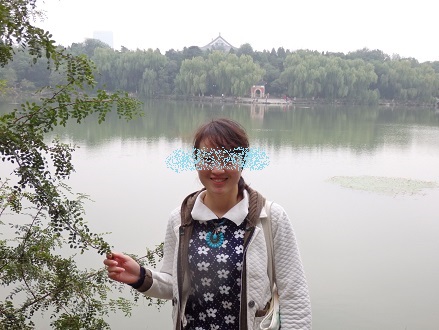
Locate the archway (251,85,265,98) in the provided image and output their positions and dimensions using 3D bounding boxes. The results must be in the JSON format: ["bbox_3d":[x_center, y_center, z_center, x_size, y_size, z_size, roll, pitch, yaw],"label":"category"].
[{"bbox_3d":[11.353,-21.691,150.889,4.000,3.800,1.800,2,8,4],"label":"archway"}]

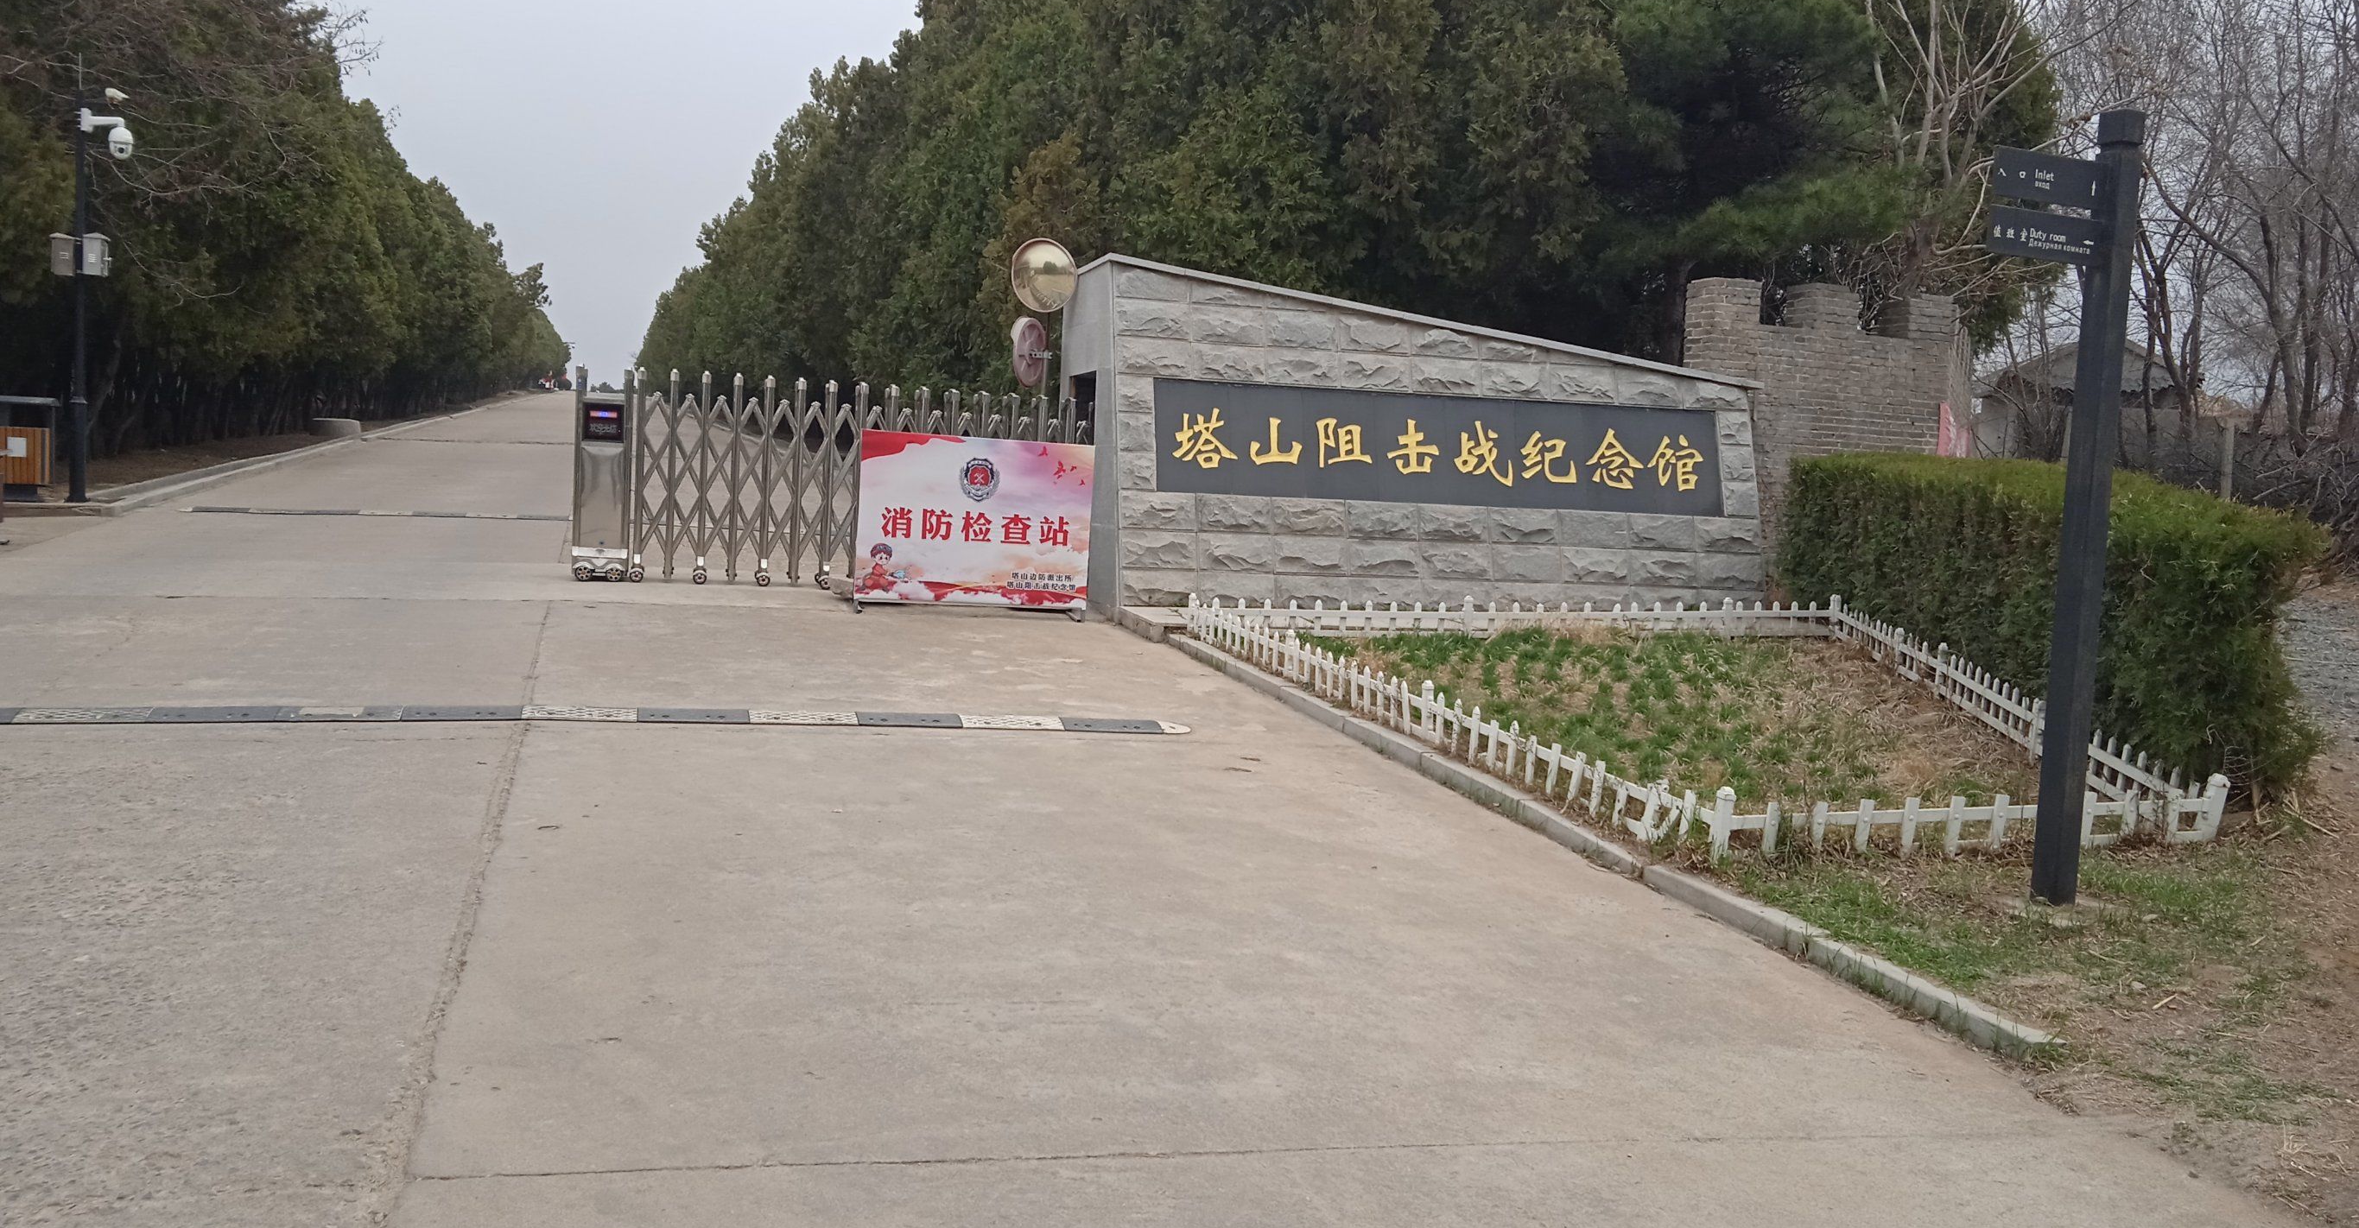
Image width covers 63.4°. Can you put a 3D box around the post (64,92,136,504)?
[{"bbox_3d":[-10.229,-2.994,17.958,0.750,3.850,0.400,3,5,-6],"label":"post"}]

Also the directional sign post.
[{"bbox_3d":[2.838,-0.334,6.313,0.700,2.660,0.150,1,6,-27],"label":"directional sign post"}]

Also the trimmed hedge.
[{"bbox_3d":[5.228,-0.173,12.691,0.750,1.360,9.400,4,5,7],"label":"trimmed hedge"}]

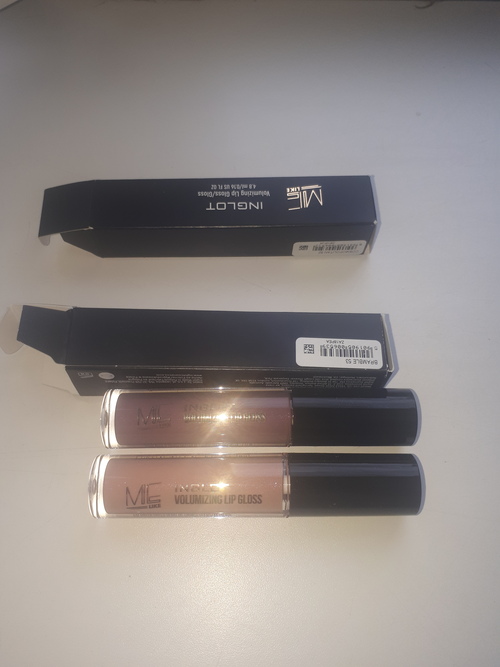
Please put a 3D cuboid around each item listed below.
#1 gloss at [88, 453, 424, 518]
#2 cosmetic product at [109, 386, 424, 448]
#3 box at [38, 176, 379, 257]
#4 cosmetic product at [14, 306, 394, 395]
[{"bbox_3d":[0.003,0.046,0.159,0.098,0.018,0.018,1,66,-4],"label":"gloss"},{"bbox_3d":[0.004,0.027,0.168,0.098,0.018,0.018,0,66,-4],"label":"cosmetic product"},{"bbox_3d":[-0.014,-0.043,0.196,0.119,0.020,0.020,-2,66,-5],"label":"box"},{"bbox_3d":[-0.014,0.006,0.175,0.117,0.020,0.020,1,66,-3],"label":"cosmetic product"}]

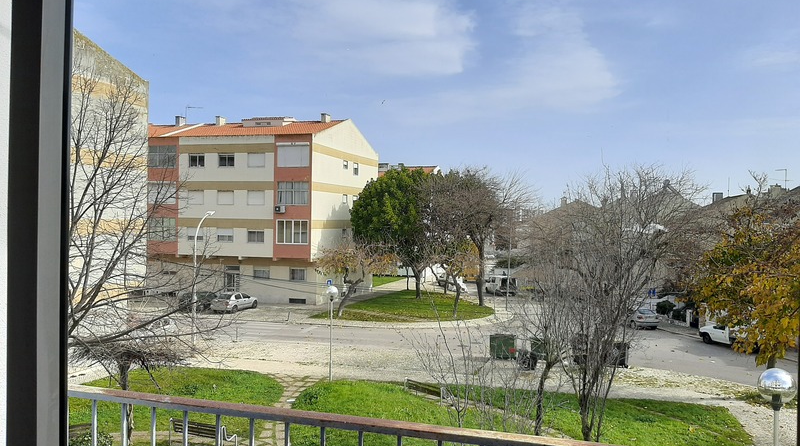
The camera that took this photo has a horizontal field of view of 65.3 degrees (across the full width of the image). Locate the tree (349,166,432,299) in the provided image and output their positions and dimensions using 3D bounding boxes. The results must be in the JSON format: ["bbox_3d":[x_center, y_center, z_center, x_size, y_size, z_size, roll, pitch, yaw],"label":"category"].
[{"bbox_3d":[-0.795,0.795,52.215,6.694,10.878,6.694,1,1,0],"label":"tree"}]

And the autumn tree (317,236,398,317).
[{"bbox_3d":[-3.008,3.616,42.177,5.543,5.272,5.543,1,1,0],"label":"autumn tree"}]

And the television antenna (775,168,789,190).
[{"bbox_3d":[27.512,-3.209,45.000,1.010,1.587,0.600,1,1,0],"label":"television antenna"}]

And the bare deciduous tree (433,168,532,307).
[{"bbox_3d":[6.321,1.111,47.808,7.279,10.726,7.279,1,1,0],"label":"bare deciduous tree"}]

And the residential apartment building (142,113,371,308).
[{"bbox_3d":[-11.569,-1.734,56.895,14.930,15.560,15.237,1,1,17],"label":"residential apartment building"}]

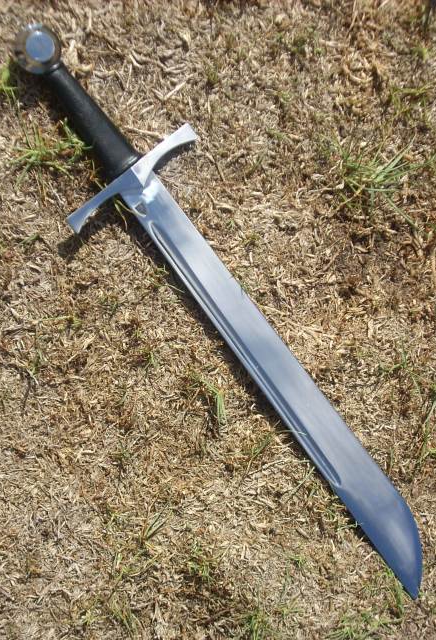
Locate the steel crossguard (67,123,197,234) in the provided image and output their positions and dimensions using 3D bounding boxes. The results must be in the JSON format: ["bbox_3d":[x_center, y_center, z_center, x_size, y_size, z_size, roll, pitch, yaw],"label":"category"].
[{"bbox_3d":[-0.088,-0.146,1.029,0.172,0.022,0.024,-42,109,-20],"label":"steel crossguard"}]

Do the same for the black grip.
[{"bbox_3d":[-0.127,-0.202,1.008,0.038,0.030,0.123,-42,109,-20],"label":"black grip"}]

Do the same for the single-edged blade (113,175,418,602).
[{"bbox_3d":[0.096,0.084,1.131,0.073,0.008,0.611,-43,109,-19],"label":"single-edged blade"}]

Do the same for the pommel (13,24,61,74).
[{"bbox_3d":[-0.176,-0.266,0.980,0.048,0.028,0.048,-1,92,-27],"label":"pommel"}]

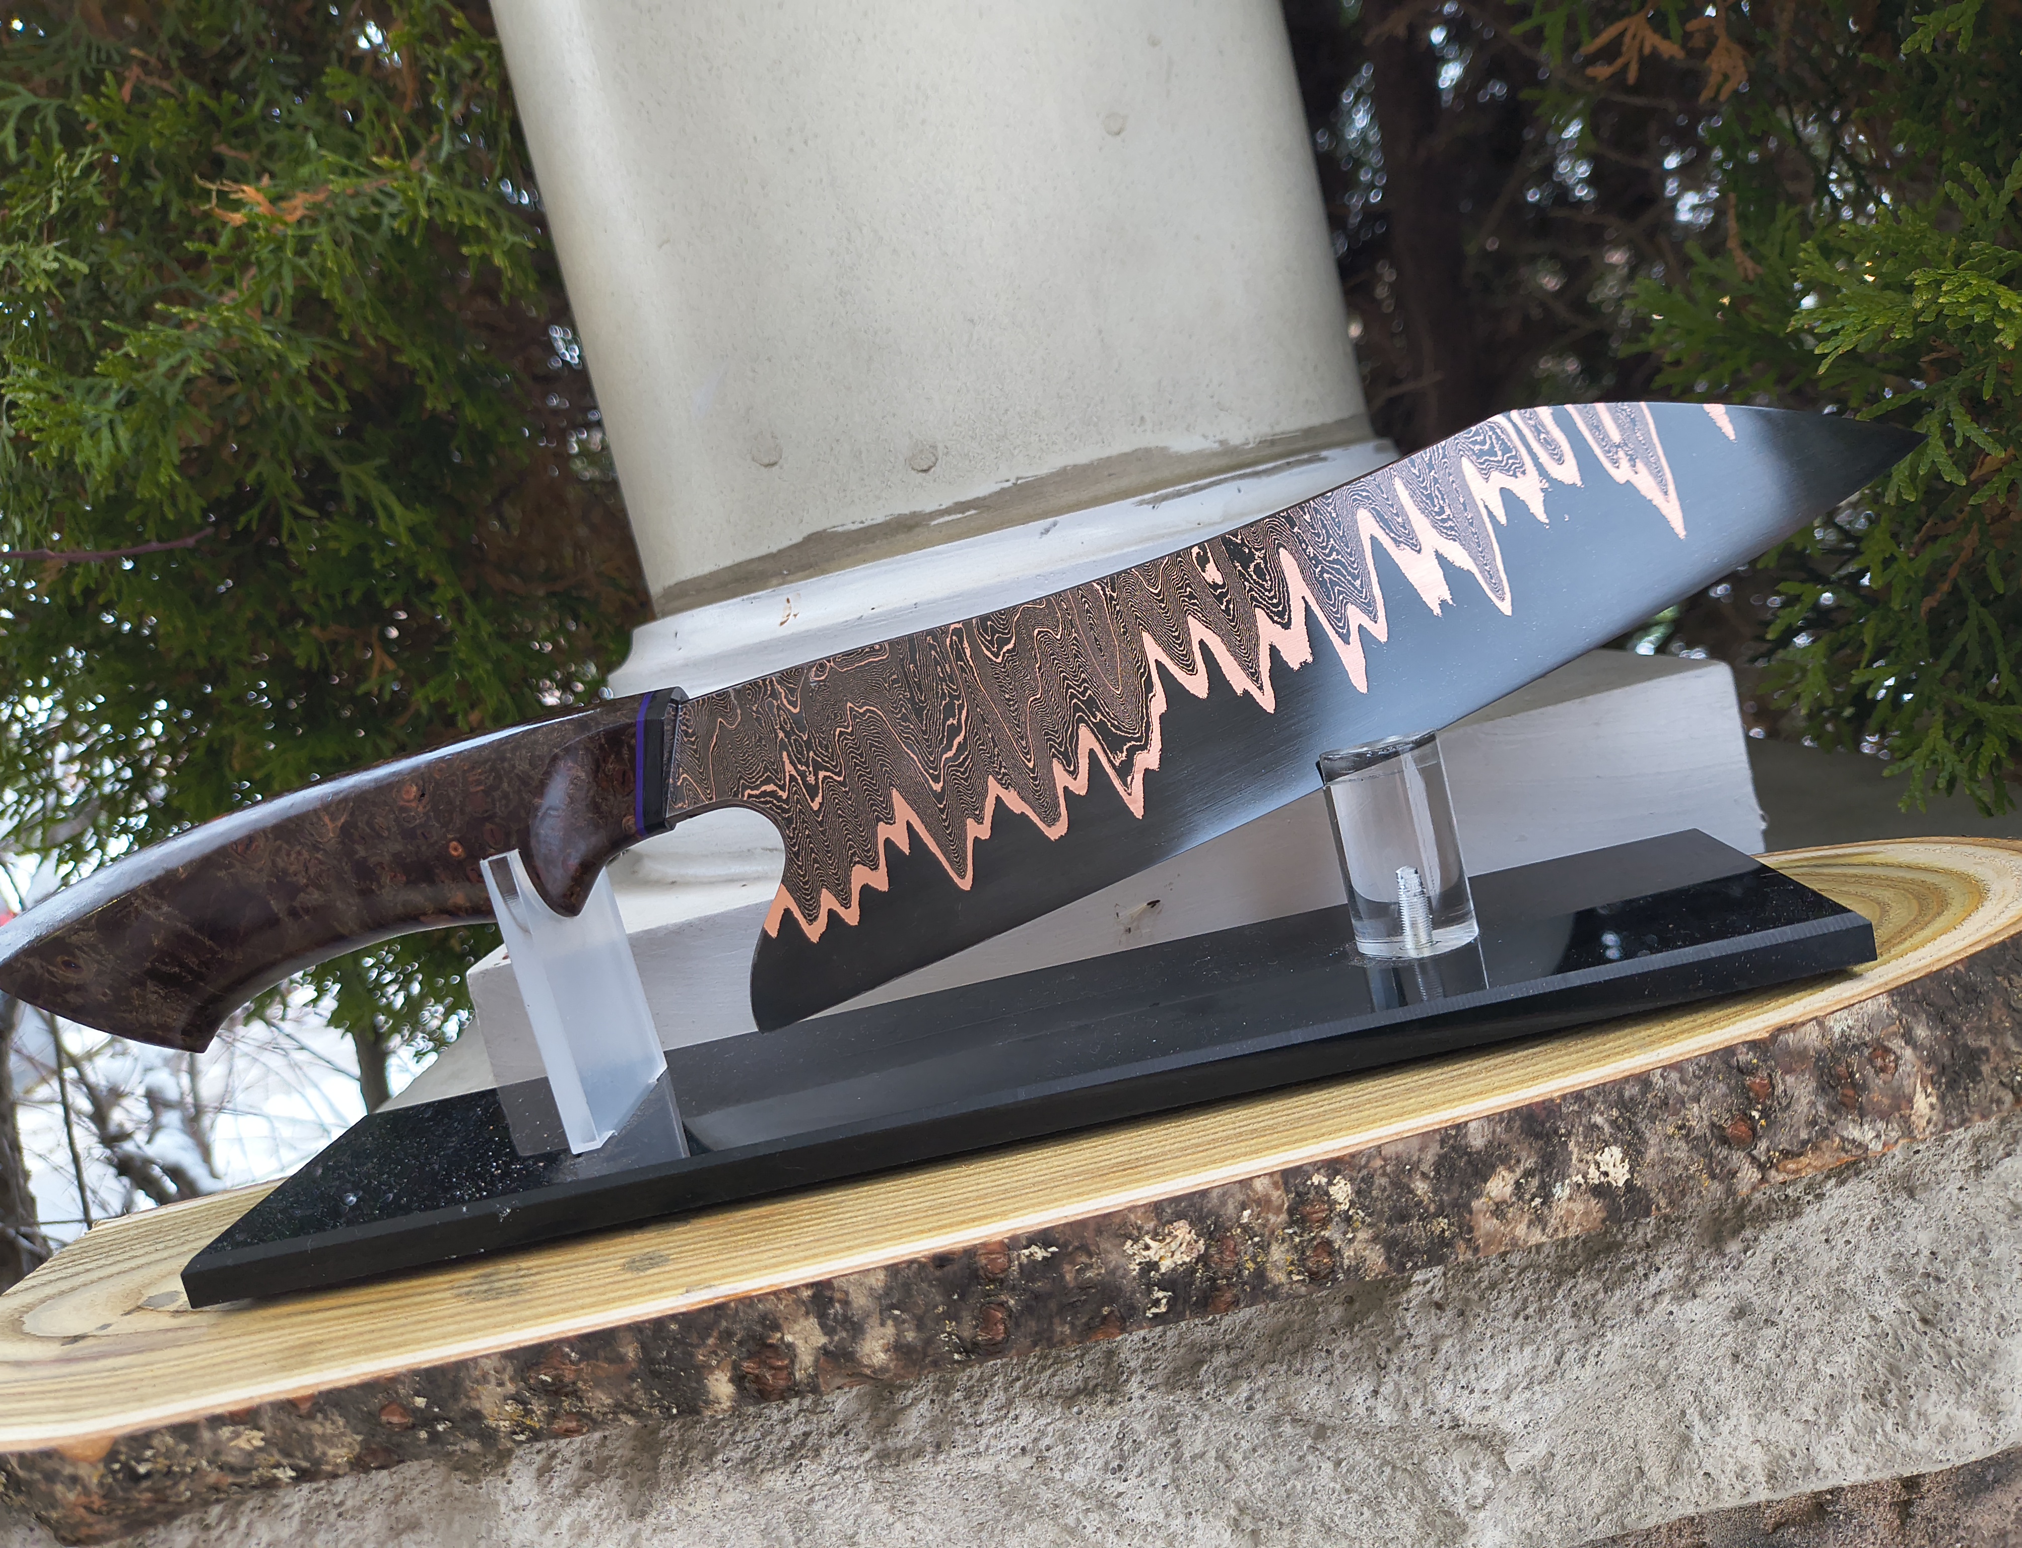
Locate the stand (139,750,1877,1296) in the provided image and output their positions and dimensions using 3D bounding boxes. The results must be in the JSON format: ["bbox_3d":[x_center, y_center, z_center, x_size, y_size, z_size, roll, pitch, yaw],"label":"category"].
[{"bbox_3d":[-0.009,0.025,0.279,0.292,0.065,0.067,-13,9,5],"label":"stand"}]

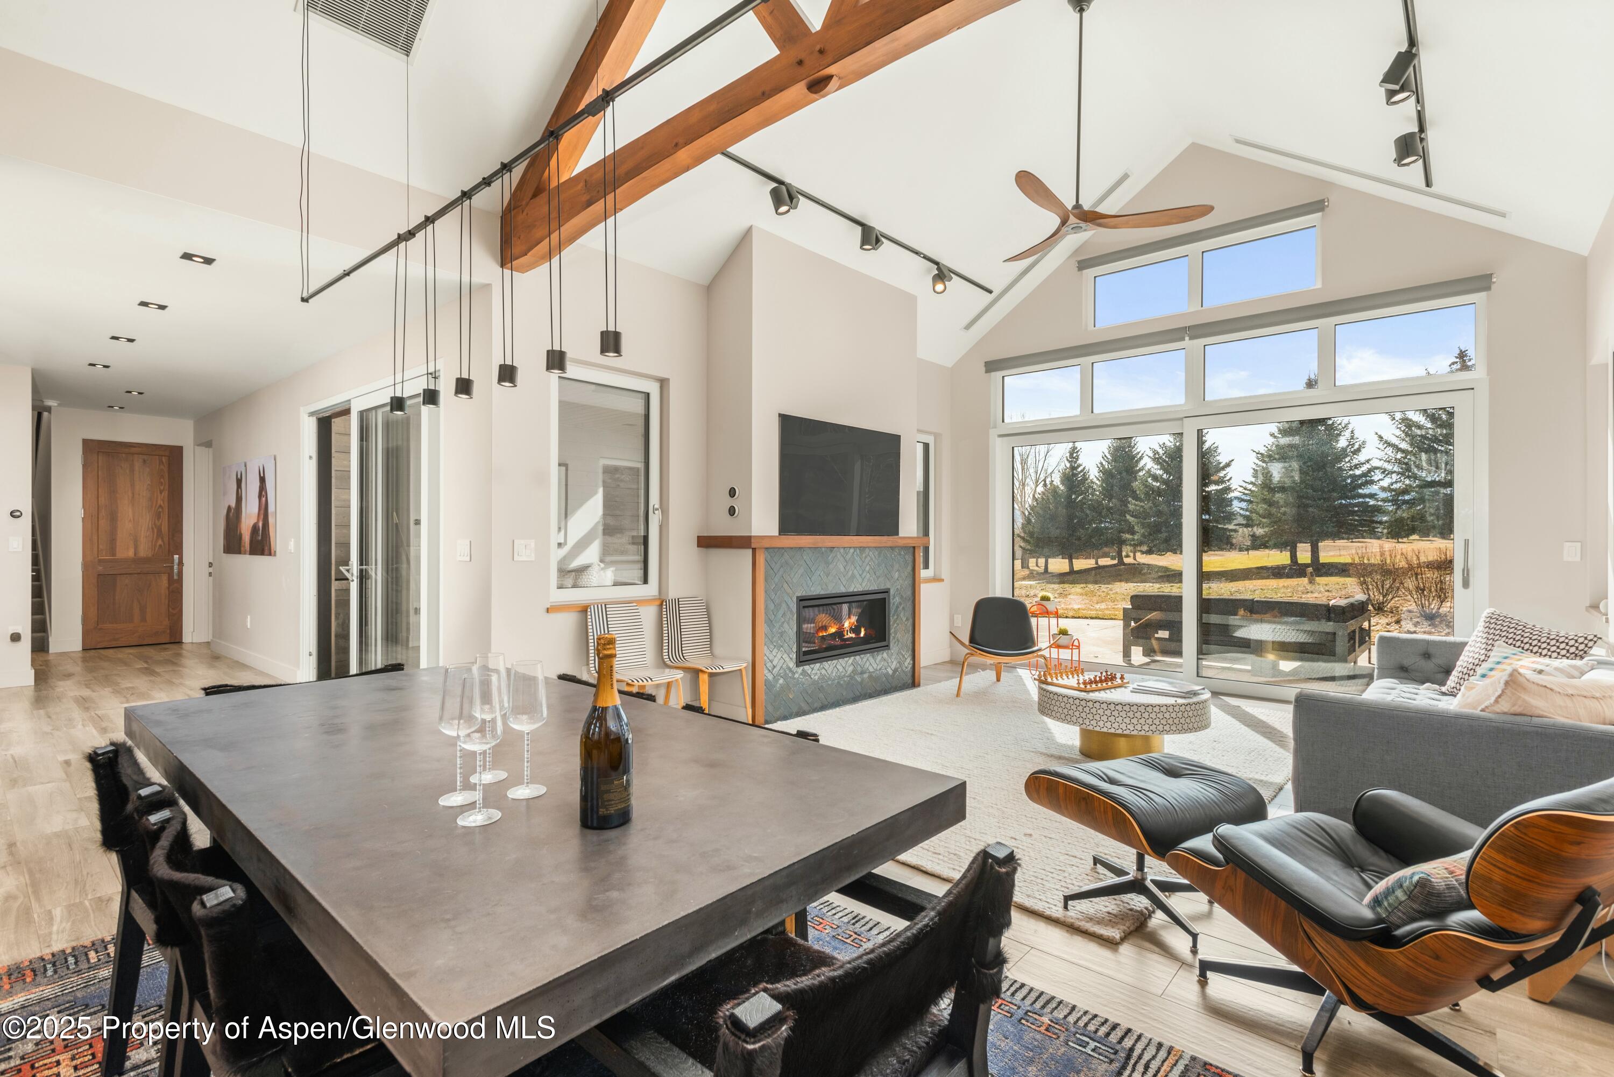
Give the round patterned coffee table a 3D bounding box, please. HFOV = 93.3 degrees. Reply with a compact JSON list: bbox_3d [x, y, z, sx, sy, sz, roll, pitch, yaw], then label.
[{"bbox_3d":[1.844,1.071,4.469,0.930,0.400,0.930,0,0,0],"label":"round patterned coffee table"}]

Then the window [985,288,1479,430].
[{"bbox_3d":[3.224,-1.366,6.361,3.660,0.580,0.100,0,0,42],"label":"window"}]

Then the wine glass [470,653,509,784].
[{"bbox_3d":[-0.641,0.360,1.539,0.072,0.243,0.072,0,0,42],"label":"wine glass"}]

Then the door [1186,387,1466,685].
[{"bbox_3d":[3.840,0.124,5.778,1.820,2.260,0.080,0,0,42],"label":"door"}]

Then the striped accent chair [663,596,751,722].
[{"bbox_3d":[-0.644,0.850,4.989,0.530,0.870,0.440,0,0,42],"label":"striped accent chair"}]

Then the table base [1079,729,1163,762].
[{"bbox_3d":[1.844,1.153,4.468,0.456,0.235,0.456,0,0,42],"label":"table base"}]

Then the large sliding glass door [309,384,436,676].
[{"bbox_3d":[-3.356,0.102,5.825,2.520,2.370,0.120,0,0,42],"label":"large sliding glass door"}]

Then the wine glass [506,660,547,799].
[{"bbox_3d":[-0.545,0.368,1.486,0.073,0.252,0.073,0,0,42],"label":"wine glass"}]

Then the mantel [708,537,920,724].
[{"bbox_3d":[0.170,0.638,6.039,0.520,1.300,2.170,0,0,42],"label":"mantel"}]

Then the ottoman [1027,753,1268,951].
[{"bbox_3d":[1.158,1.053,2.628,0.630,0.420,0.530,0,0,-30],"label":"ottoman"}]

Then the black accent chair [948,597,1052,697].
[{"bbox_3d":[1.660,0.884,6.332,0.910,0.740,0.810,0,0,12],"label":"black accent chair"}]

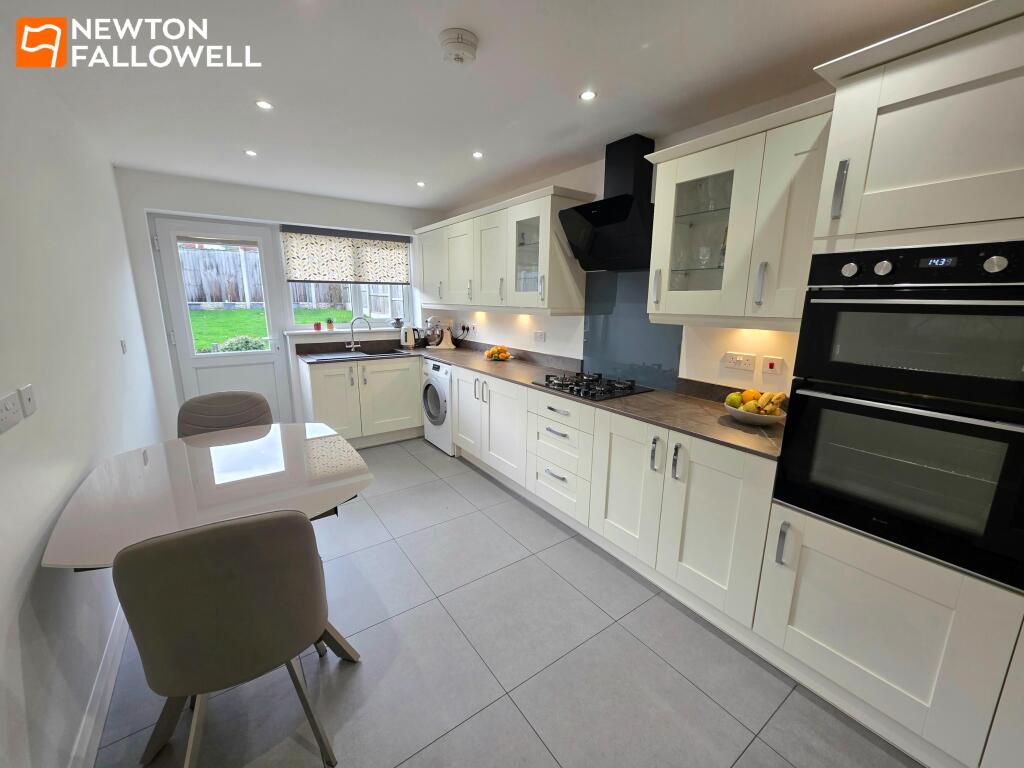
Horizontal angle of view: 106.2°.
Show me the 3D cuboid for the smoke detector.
[{"bbox_3d":[-0.194,-1.214,1.392,0.140,0.046,0.140,0,13,0],"label":"smoke detector"}]

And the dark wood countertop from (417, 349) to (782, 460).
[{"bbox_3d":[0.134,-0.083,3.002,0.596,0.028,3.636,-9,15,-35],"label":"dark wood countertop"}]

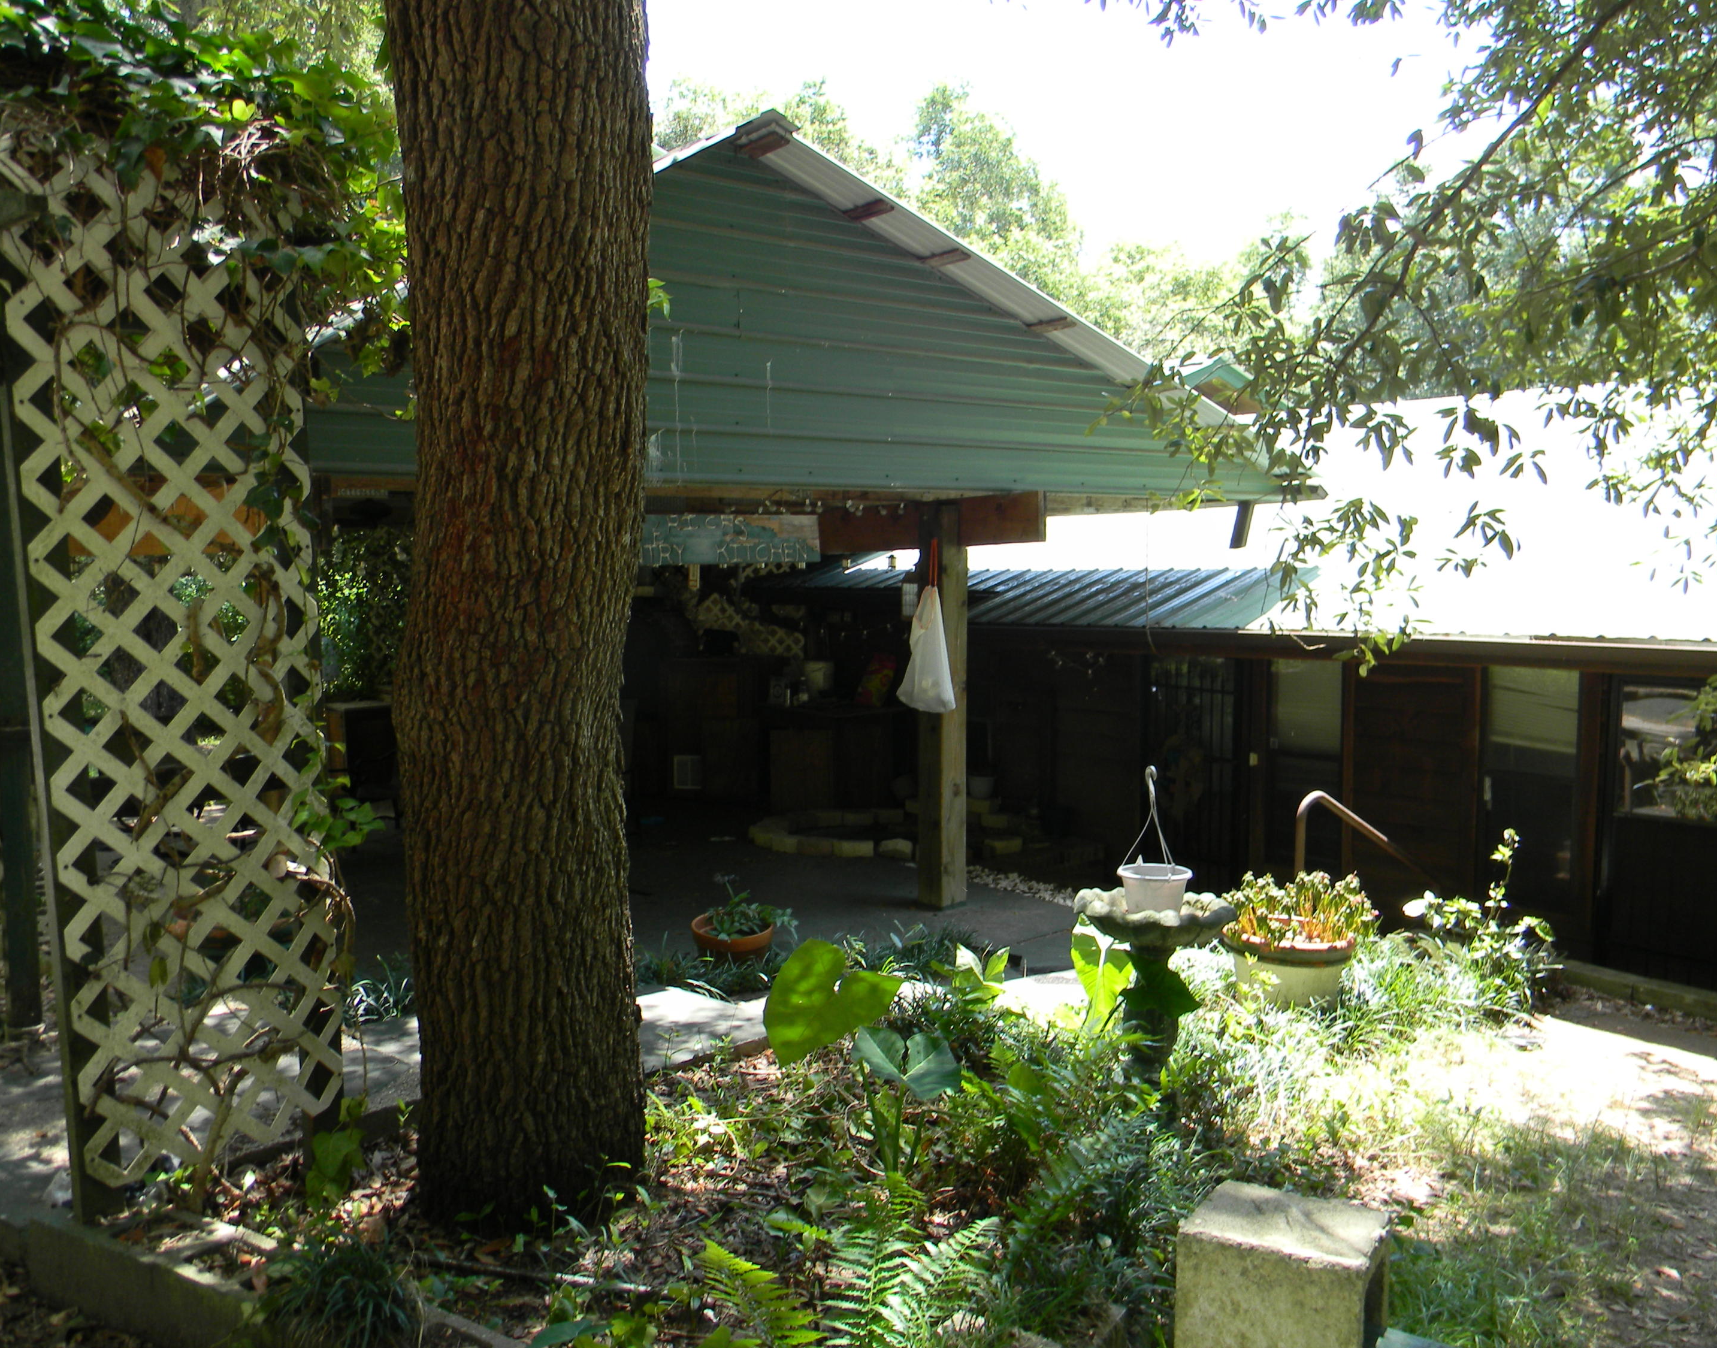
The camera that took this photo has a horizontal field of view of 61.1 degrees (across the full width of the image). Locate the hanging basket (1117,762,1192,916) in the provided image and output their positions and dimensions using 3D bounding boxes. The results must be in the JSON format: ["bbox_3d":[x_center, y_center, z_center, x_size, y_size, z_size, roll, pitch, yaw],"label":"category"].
[{"bbox_3d":[1.017,0.582,5.000,0.260,0.530,0.260,-1,5,0],"label":"hanging basket"}]

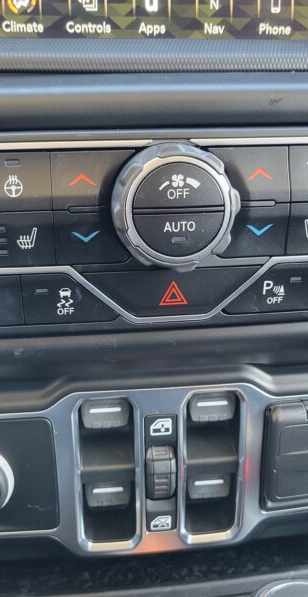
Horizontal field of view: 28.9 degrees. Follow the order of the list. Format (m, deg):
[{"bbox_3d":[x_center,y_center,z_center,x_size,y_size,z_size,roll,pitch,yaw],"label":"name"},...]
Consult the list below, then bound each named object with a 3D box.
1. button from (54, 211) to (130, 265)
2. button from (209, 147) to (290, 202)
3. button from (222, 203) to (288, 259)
[{"bbox_3d":[-0.024,-0.025,0.234,0.029,0.022,0.008,-3,26,-6],"label":"button"},{"bbox_3d":[0.037,-0.048,0.236,0.032,0.022,0.008,-3,3,-6],"label":"button"},{"bbox_3d":[0.039,-0.029,0.241,0.029,0.022,0.008,-3,26,-6],"label":"button"}]

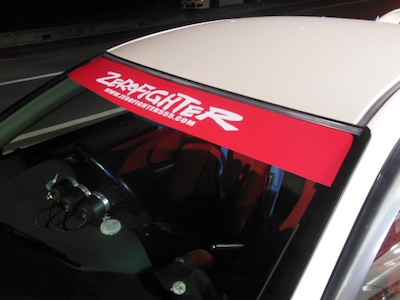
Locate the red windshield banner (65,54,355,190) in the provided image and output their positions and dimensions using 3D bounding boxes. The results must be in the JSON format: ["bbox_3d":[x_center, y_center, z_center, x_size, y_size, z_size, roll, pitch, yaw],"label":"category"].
[{"bbox_3d":[-0.111,-0.153,1.259,0.202,0.053,1.204,-42,40,-20],"label":"red windshield banner"}]

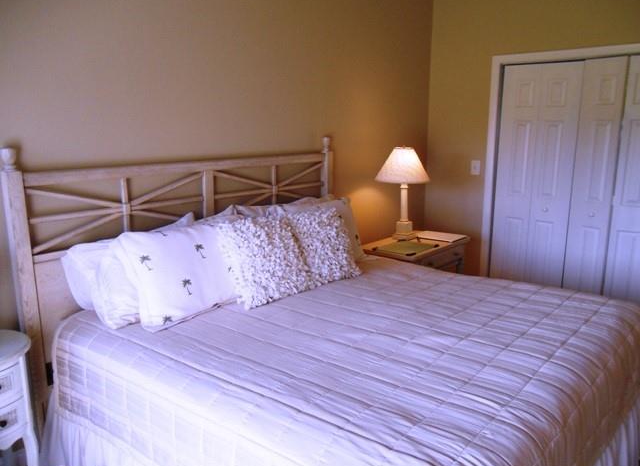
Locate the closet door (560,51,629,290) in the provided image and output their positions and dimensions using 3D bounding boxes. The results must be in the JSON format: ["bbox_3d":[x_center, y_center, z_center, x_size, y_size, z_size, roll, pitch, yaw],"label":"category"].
[{"bbox_3d":[2.019,-0.237,3.839,0.290,2.010,0.035,10,15,40],"label":"closet door"}]

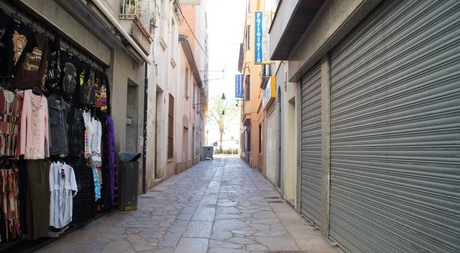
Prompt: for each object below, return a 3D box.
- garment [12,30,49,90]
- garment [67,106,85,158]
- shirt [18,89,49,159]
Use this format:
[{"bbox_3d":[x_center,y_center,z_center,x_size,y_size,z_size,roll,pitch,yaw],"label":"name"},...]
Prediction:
[{"bbox_3d":[-2.177,-0.702,3.801,0.130,0.523,0.520,1,-4,-1],"label":"garment"},{"bbox_3d":[-2.214,0.096,4.941,0.130,0.712,0.450,1,-4,-1],"label":"garment"},{"bbox_3d":[-2.188,-0.010,3.879,0.130,0.749,0.460,1,-4,-1],"label":"shirt"}]

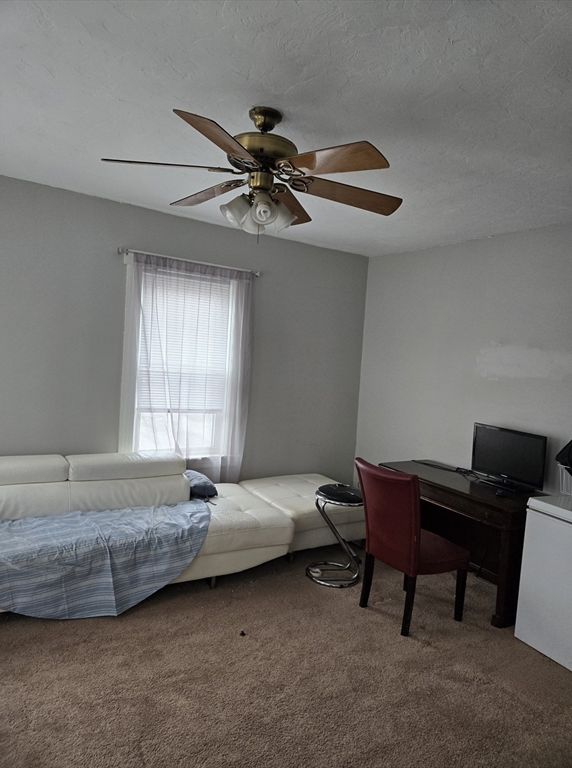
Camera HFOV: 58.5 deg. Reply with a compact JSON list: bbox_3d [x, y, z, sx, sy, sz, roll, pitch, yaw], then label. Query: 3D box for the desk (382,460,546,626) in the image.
[{"bbox_3d":[1.344,1.123,3.945,0.640,0.754,1.335,2,4,-30],"label":"desk"}]

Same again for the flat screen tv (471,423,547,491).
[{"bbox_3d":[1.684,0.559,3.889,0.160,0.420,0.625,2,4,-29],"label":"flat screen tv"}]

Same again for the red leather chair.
[{"bbox_3d":[0.834,1.017,3.327,0.555,0.975,0.475,1,4,-35],"label":"red leather chair"}]

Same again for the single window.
[{"bbox_3d":[-0.834,-0.024,4.399,1.130,2.030,0.120,1,4,-34],"label":"single window"}]

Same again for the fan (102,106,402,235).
[{"bbox_3d":[-0.114,-0.973,2.328,1.250,0.510,1.330,5,4,17],"label":"fan"}]

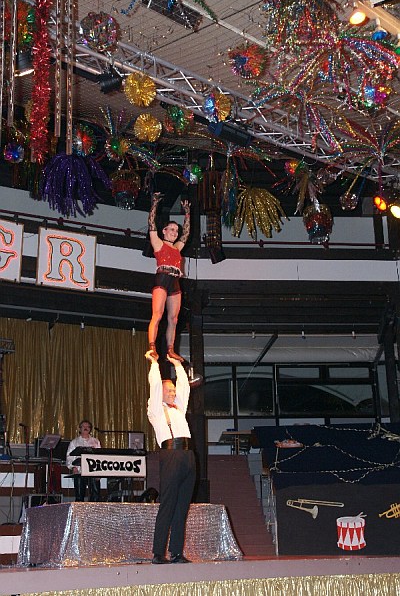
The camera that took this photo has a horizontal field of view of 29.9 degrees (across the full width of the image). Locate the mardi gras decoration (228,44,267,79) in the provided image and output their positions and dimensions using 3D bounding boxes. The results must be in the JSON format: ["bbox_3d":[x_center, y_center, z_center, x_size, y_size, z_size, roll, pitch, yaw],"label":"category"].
[{"bbox_3d":[0.418,-2.081,6.600,0.320,0.300,0.310,-1,-17,0],"label":"mardi gras decoration"}]

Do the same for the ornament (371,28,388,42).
[{"bbox_3d":[1.364,-1.995,5.700,0.125,0.120,0.125,-1,-15,0],"label":"ornament"}]

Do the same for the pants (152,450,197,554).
[{"bbox_3d":[-0.247,1.982,7.250,0.340,1.040,0.390,-13,-19,37],"label":"pants"}]

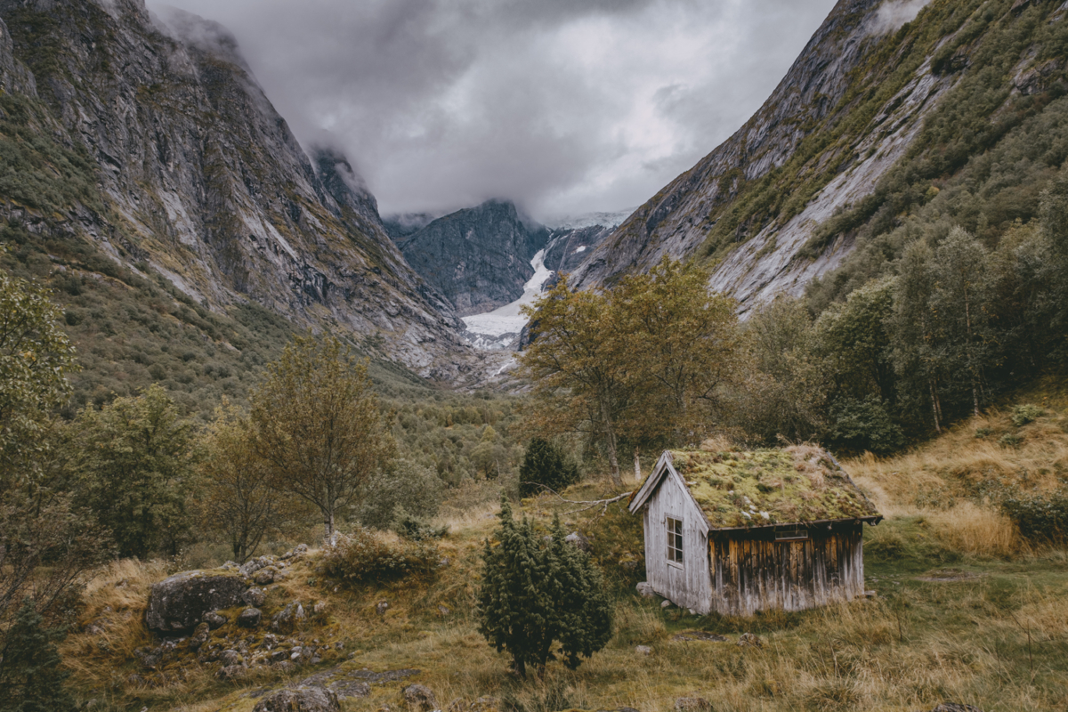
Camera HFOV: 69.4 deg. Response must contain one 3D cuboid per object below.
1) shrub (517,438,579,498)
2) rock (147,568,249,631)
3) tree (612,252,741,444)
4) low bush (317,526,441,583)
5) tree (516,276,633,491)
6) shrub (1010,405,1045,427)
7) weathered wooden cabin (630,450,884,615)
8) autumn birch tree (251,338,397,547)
[{"bbox_3d":[0.495,3.765,26.000,1.979,1.940,1.900,0,-3,1],"label":"shrub"},{"bbox_3d":[-6.832,4.941,15.600,2.026,1.270,1.700,1,-4,-23],"label":"rock"},{"bbox_3d":[5.125,0.301,27.500,4.494,7.526,4.600,-1,-3,11],"label":"tree"},{"bbox_3d":[-3.665,4.694,18.200,2.730,1.358,1.900,0,-3,-11],"label":"low bush"},{"bbox_3d":[1.422,0.872,26.500,3.797,7.072,4.000,0,-3,3],"label":"tree"},{"bbox_3d":[21.115,2.532,33.000,1.478,0.896,1.400,-2,-4,32],"label":"shrub"},{"bbox_3d":[5.172,3.880,18.260,4.676,3.362,3.278,1,-4,-21],"label":"weathered wooden cabin"},{"bbox_3d":[-5.892,2.320,21.500,3.947,5.592,3.800,1,-3,-15],"label":"autumn birch tree"}]

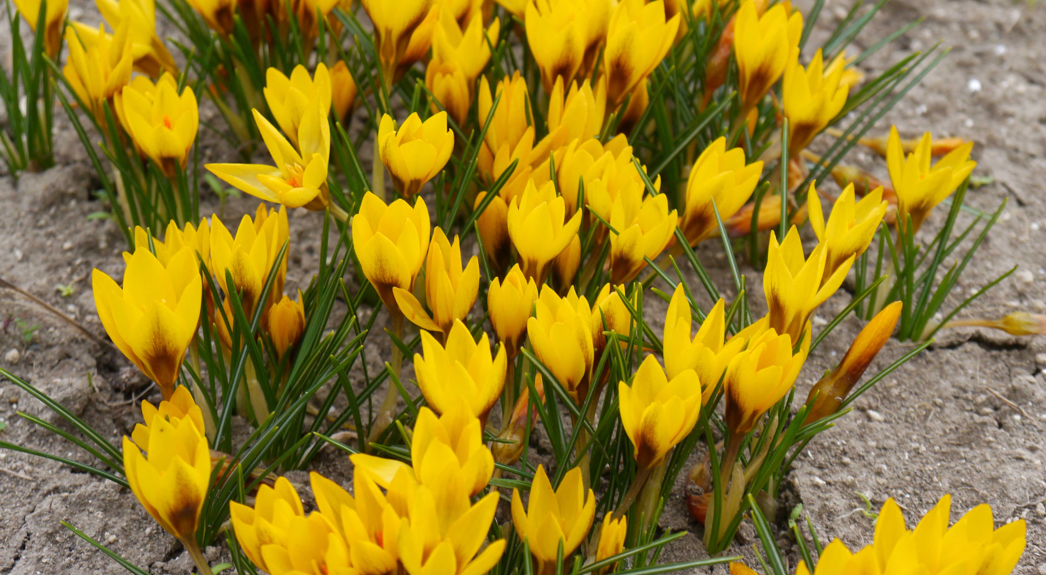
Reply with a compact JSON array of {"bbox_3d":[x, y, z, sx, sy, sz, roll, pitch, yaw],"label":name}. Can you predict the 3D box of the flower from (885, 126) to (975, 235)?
[{"bbox_3d":[0.148,-0.037,0.793,0.029,0.039,0.028,12,34,-9],"label":"flower"}]

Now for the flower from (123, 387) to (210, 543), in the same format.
[{"bbox_3d":[-0.113,0.059,0.688,0.026,0.045,0.029,-12,39,8],"label":"flower"}]

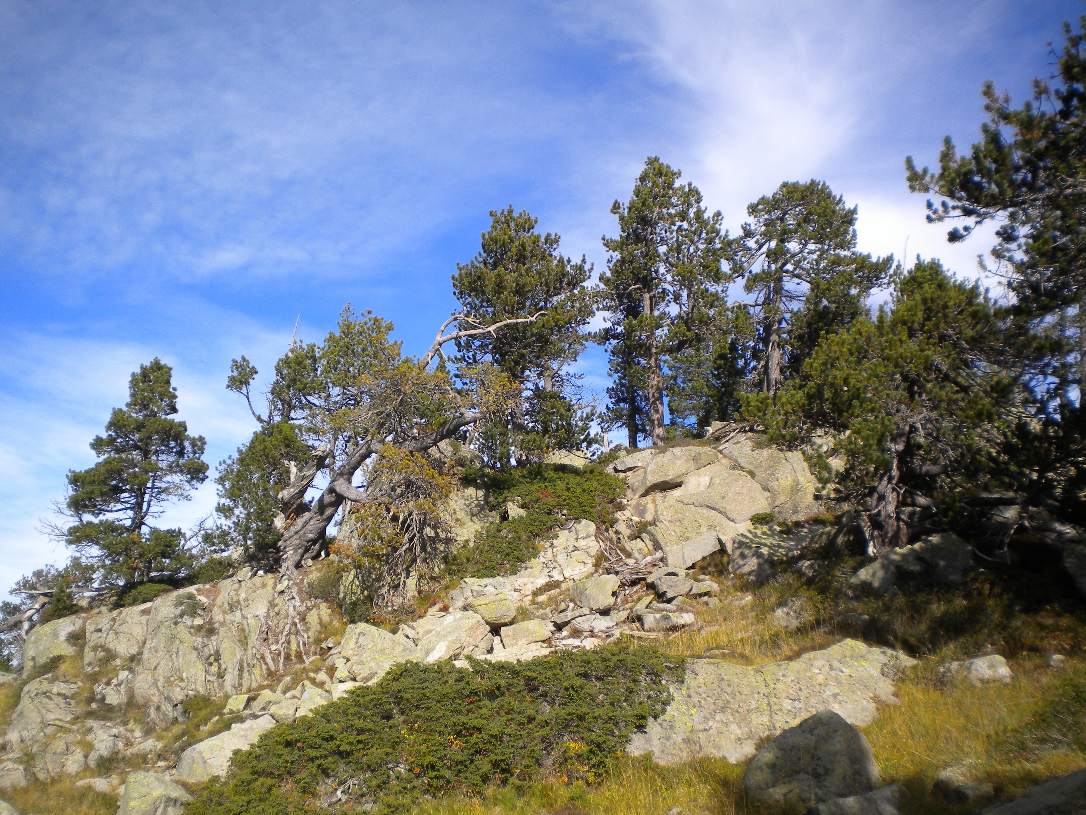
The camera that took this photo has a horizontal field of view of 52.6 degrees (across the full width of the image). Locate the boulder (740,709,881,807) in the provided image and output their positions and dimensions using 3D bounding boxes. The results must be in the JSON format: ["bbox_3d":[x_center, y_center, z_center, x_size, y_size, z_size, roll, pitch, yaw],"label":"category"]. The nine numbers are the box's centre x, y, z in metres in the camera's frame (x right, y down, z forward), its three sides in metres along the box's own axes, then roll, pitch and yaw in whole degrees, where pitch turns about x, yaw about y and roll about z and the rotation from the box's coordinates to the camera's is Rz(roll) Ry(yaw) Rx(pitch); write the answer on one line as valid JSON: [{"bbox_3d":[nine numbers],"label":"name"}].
[{"bbox_3d":[1.796,2.342,7.400,0.919,0.585,0.650,-2,-7,14],"label":"boulder"}]

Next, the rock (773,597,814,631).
[{"bbox_3d":[2.625,2.156,11.500,0.418,0.338,0.380,-2,-7,13],"label":"rock"}]

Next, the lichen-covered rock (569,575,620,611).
[{"bbox_3d":[0.626,2.241,13.300,0.605,0.428,0.500,0,-7,3],"label":"lichen-covered rock"}]

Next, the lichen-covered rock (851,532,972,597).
[{"bbox_3d":[4.179,1.767,12.500,1.378,0.729,1.000,-2,-7,18],"label":"lichen-covered rock"}]

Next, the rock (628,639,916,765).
[{"bbox_3d":[1.865,2.392,9.100,2.212,0.933,1.150,2,-7,-18],"label":"rock"}]

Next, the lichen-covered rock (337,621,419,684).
[{"bbox_3d":[-1.840,2.724,12.300,0.907,0.662,0.750,1,-7,-8],"label":"lichen-covered rock"}]

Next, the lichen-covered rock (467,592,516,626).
[{"bbox_3d":[-0.616,2.423,13.200,0.611,0.389,0.500,0,-7,-3],"label":"lichen-covered rock"}]

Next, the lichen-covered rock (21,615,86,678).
[{"bbox_3d":[-6.912,3.342,15.500,0.827,0.849,0.900,3,-8,-24],"label":"lichen-covered rock"}]

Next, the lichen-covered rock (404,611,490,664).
[{"bbox_3d":[-1.093,2.623,12.600,0.964,0.579,0.750,1,-7,-5],"label":"lichen-covered rock"}]

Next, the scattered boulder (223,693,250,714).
[{"bbox_3d":[-3.296,3.180,11.800,0.285,0.209,0.240,2,-7,-15],"label":"scattered boulder"}]

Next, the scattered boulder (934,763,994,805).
[{"bbox_3d":[2.793,2.503,7.300,0.389,0.224,0.360,-3,-7,21],"label":"scattered boulder"}]

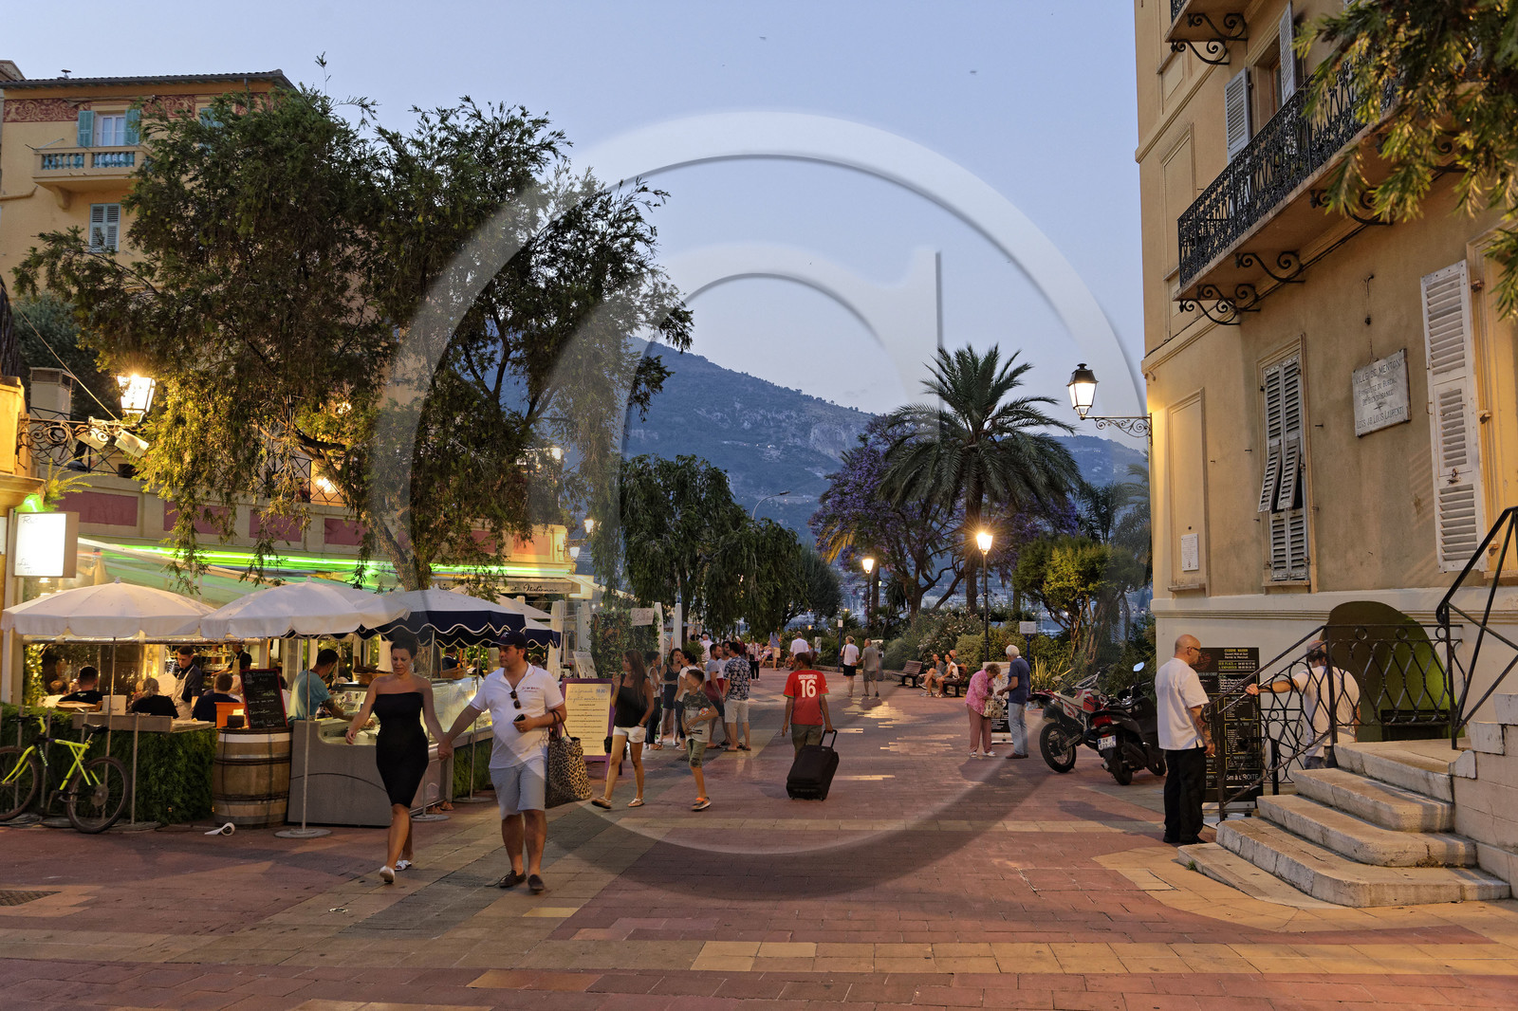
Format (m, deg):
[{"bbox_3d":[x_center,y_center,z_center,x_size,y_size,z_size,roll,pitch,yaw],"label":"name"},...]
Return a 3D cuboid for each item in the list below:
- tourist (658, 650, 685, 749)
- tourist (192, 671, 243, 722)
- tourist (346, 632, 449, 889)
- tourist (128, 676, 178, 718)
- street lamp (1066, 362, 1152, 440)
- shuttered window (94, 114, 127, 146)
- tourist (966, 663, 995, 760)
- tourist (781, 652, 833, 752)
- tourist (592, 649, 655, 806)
[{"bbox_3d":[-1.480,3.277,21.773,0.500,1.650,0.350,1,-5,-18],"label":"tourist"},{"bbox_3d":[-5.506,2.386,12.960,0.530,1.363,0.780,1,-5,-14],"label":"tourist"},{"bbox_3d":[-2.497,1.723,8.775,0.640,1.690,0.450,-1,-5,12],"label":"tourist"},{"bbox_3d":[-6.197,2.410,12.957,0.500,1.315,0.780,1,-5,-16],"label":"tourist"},{"bbox_3d":[4.265,-1.238,15.441,1.000,0.920,0.370,0,-5,-1],"label":"street lamp"},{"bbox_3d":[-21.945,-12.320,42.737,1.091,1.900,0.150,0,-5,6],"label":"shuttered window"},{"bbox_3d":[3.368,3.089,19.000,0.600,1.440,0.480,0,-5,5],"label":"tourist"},{"bbox_3d":[0.538,2.435,14.236,0.520,1.600,0.420,0,-5,-2],"label":"tourist"},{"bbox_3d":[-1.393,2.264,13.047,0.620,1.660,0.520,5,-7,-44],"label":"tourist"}]

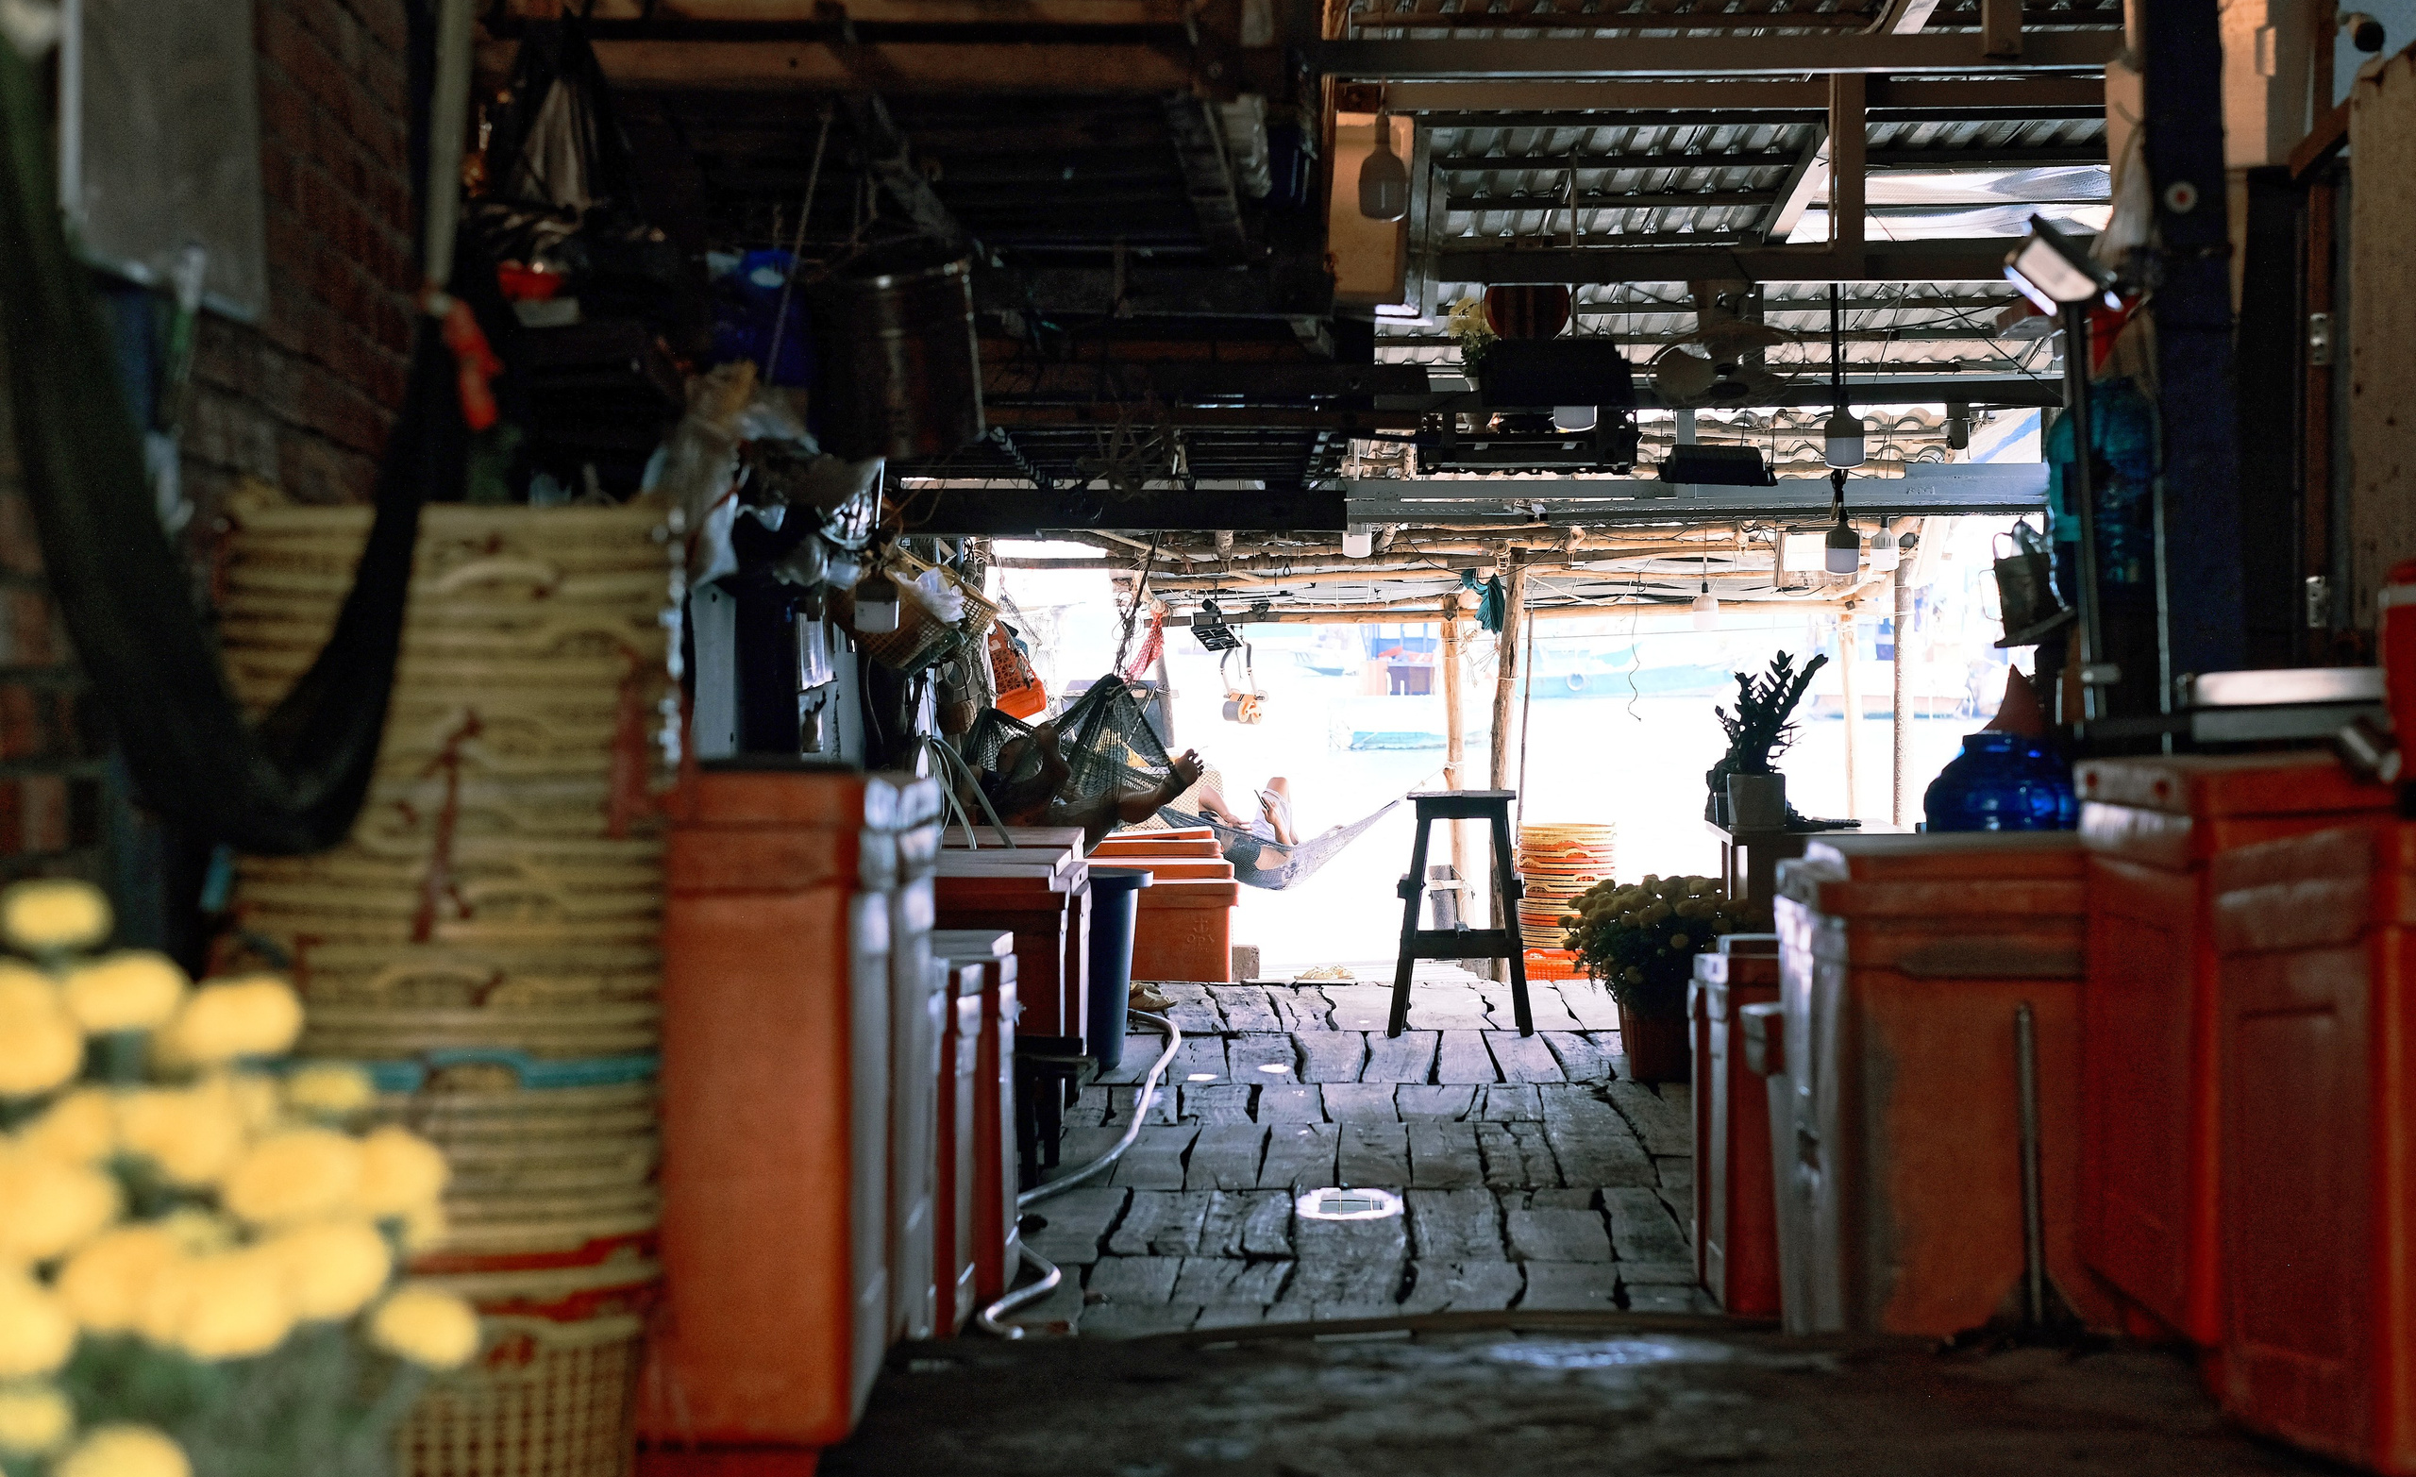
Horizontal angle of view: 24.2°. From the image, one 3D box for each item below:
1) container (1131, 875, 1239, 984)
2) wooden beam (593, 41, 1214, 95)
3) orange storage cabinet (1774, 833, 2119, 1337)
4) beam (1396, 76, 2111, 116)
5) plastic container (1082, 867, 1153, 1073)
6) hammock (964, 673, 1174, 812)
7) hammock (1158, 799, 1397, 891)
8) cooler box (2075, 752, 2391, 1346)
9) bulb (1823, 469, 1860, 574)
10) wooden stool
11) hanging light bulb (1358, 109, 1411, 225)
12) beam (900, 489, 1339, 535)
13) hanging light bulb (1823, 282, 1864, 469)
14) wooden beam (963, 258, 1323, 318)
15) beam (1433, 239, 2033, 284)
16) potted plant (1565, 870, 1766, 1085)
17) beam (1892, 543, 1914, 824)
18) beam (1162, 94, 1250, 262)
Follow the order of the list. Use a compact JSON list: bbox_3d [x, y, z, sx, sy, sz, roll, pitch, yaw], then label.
[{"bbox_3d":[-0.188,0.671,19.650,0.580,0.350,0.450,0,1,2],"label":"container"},{"bbox_3d":[-0.670,-1.223,10.340,1.320,0.105,0.080,0,1,0],"label":"wooden beam"},{"bbox_3d":[1.390,0.610,10.200,0.670,0.840,0.920,0,1,0],"label":"orange storage cabinet"},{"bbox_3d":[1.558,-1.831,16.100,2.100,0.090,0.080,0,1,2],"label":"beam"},{"bbox_3d":[-0.380,0.720,17.850,0.410,0.640,0.410,0,1,0],"label":"plastic container"},{"bbox_3d":[-0.470,0.054,19.000,0.800,0.600,1.200,0,1,0],"label":"hammock"},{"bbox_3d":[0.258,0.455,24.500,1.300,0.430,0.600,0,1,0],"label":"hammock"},{"bbox_3d":[1.950,0.520,9.220,0.850,0.950,1.150,0,1,0],"label":"cooler box"},{"bbox_3d":[1.890,-0.644,16.800,0.105,0.310,0.105,0,1,0],"label":"bulb"},{"bbox_3d":[0.744,0.515,16.650,0.430,0.720,0.390,0,1,0],"label":"wooden stool"},{"bbox_3d":[0.387,-1.271,12.500,0.115,0.255,0.115,0,1,0],"label":"hanging light bulb"},{"bbox_3d":[-0.342,-0.863,21.500,1.800,0.180,0.110,0,1,0],"label":"beam"},{"bbox_3d":[1.726,-0.983,15.300,0.105,0.500,0.105,0,1,0],"label":"hanging light bulb"},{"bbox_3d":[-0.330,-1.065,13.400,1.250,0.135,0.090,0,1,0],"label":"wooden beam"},{"bbox_3d":[1.514,-1.346,16.000,1.820,0.115,0.085,0,1,0],"label":"beam"},{"bbox_3d":[1.224,0.646,15.200,0.530,0.540,0.530,0,1,2],"label":"potted plant"},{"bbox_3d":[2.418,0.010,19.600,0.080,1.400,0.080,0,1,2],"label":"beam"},{"bbox_3d":[0.013,-1.189,11.950,0.080,0.060,4.102,0,1,1],"label":"beam"}]

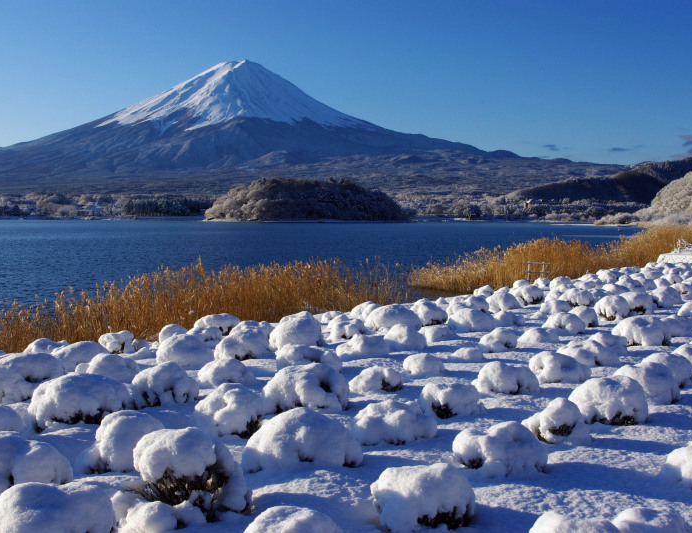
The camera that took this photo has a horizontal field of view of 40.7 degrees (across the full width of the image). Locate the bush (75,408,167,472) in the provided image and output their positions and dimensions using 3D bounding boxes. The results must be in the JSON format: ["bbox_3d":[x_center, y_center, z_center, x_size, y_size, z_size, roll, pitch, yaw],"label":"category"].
[{"bbox_3d":[-1.588,1.212,6.600,0.627,0.379,0.577,-1,3,-14],"label":"bush"}]

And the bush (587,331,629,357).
[{"bbox_3d":[3.663,1.074,13.058,0.576,0.330,0.530,1,3,16],"label":"bush"}]

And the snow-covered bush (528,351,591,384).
[{"bbox_3d":[3.039,1.406,13.236,0.894,0.420,0.805,1,3,13],"label":"snow-covered bush"}]

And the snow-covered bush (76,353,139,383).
[{"bbox_3d":[-3.374,1.427,13.241,0.909,0.376,0.818,-1,3,-14],"label":"snow-covered bush"}]

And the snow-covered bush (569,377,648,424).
[{"bbox_3d":[2.277,1.140,8.081,0.668,0.367,0.614,1,3,16],"label":"snow-covered bush"}]

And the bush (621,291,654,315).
[{"bbox_3d":[5.321,0.657,17.080,0.630,0.378,0.579,1,3,17],"label":"bush"}]

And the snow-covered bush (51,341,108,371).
[{"bbox_3d":[-3.400,1.122,11.891,0.724,0.361,0.666,-1,3,-16],"label":"snow-covered bush"}]

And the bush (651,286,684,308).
[{"bbox_3d":[8.157,0.772,23.657,0.863,0.525,0.776,1,3,19],"label":"bush"}]

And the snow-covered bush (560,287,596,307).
[{"bbox_3d":[5.042,0.650,20.312,0.725,0.386,0.667,1,3,14],"label":"snow-covered bush"}]

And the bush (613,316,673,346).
[{"bbox_3d":[4.113,0.881,12.954,0.781,0.368,0.719,1,3,18],"label":"bush"}]

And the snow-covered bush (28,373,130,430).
[{"bbox_3d":[-2.281,1.125,7.985,0.849,0.408,0.747,-1,3,-16],"label":"snow-covered bush"}]

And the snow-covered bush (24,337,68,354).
[{"bbox_3d":[-4.106,1.113,12.803,0.605,0.279,0.556,-1,3,-18],"label":"snow-covered bush"}]

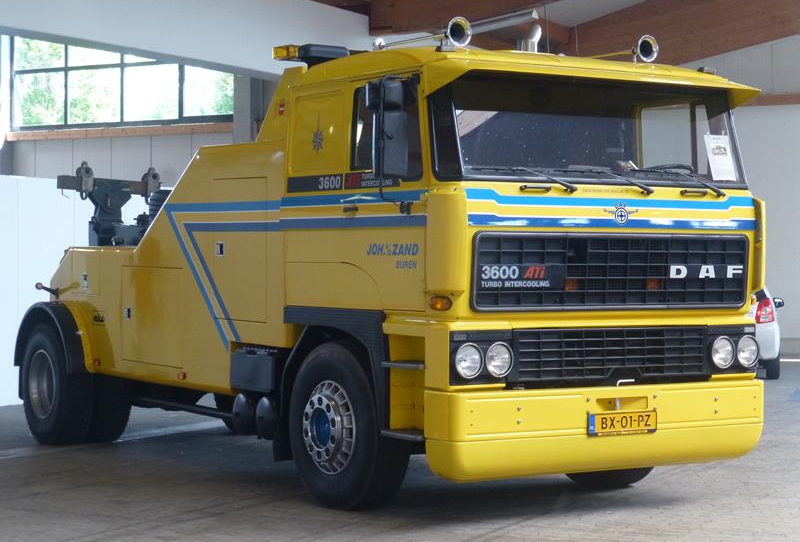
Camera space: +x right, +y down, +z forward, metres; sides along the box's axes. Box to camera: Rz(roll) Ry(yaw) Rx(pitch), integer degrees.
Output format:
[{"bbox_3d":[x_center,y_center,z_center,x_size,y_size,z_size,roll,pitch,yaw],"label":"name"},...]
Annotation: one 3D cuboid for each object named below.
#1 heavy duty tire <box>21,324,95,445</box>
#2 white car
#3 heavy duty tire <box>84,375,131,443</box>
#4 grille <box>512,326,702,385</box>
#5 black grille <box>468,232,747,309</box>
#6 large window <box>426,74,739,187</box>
[{"bbox_3d":[-3.048,0.980,15.342,0.300,1.070,1.070,0,0,-33],"label":"heavy duty tire"},{"bbox_3d":[4.755,0.781,25.986,1.680,1.500,3.750,0,0,7],"label":"white car"},{"bbox_3d":[-2.708,0.979,15.228,0.300,1.080,1.080,0,0,-33],"label":"heavy duty tire"},{"bbox_3d":[1.289,0.503,10.518,1.520,0.335,0.080,0,0,-33],"label":"grille"},{"bbox_3d":[1.309,0.002,10.489,2.160,0.465,0.090,0,0,-33],"label":"black grille"},{"bbox_3d":[1.245,-0.834,10.590,2.320,0.660,0.280,0,0,-33],"label":"large window"}]

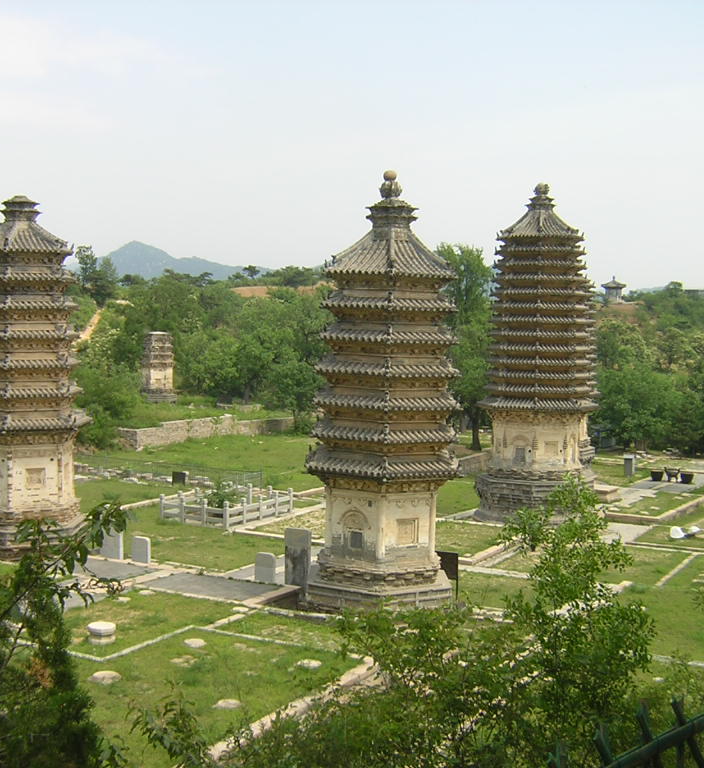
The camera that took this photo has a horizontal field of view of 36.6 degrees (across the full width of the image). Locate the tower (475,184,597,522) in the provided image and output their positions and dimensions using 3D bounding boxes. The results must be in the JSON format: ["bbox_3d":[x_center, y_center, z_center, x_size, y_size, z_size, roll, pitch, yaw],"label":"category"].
[{"bbox_3d":[9.791,-1.928,55.697,5.732,16.991,5.732,2,3,29],"label":"tower"}]

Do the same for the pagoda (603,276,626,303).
[{"bbox_3d":[54.024,-19.316,220.000,5.200,5.785,5.000,2,3,29],"label":"pagoda"}]

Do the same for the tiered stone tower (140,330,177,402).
[{"bbox_3d":[-17.626,-1.503,97.000,3.100,6.558,3.000,2,3,29],"label":"tiered stone tower"}]

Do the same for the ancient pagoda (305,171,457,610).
[{"bbox_3d":[1.113,0.101,35.962,5.643,14.505,4.887,2,3,29],"label":"ancient pagoda"}]

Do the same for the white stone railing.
[{"bbox_3d":[-6.067,5.853,52.393,4.248,1.283,5.752,2,3,29],"label":"white stone railing"}]

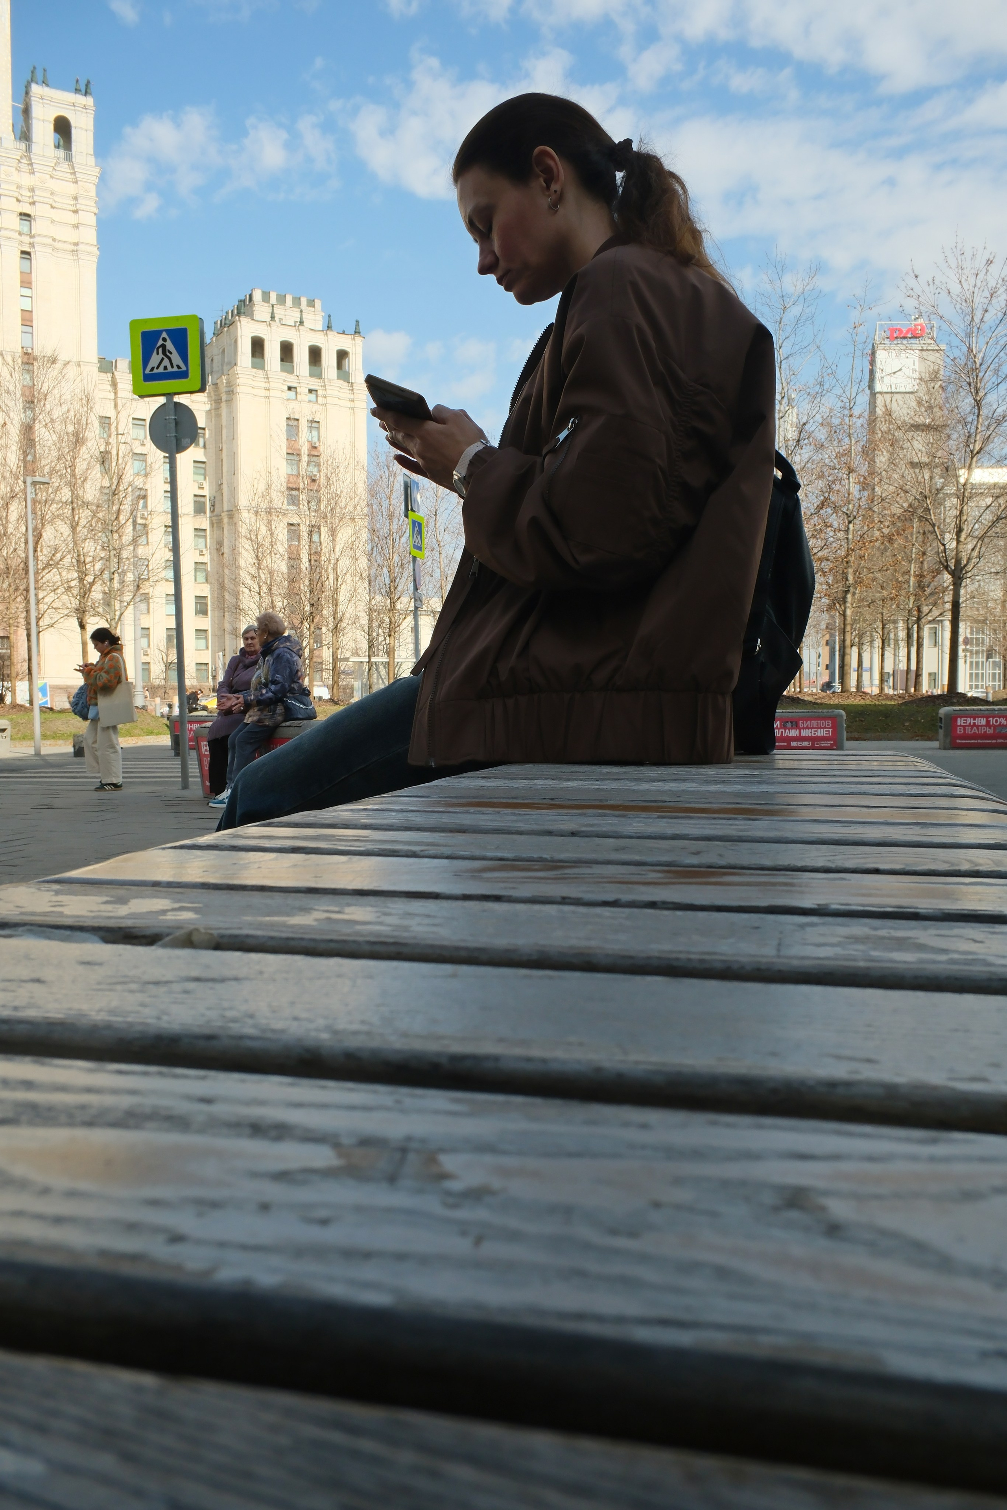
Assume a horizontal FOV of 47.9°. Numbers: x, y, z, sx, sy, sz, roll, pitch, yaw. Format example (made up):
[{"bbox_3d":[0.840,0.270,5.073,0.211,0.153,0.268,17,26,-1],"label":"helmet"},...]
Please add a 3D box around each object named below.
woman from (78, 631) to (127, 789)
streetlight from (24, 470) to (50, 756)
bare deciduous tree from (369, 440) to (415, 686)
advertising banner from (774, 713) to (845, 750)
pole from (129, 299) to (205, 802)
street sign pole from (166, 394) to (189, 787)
[{"bbox_3d":[-3.886,-0.447,11.000,0.500,1.580,0.500,-1,3,-17],"label":"woman"},{"bbox_3d":[-8.296,-2.460,20.100,0.420,4.950,0.170,-1,3,-16],"label":"streetlight"},{"bbox_3d":[-3.564,-5.832,36.000,1.800,8.100,1.800,-1,2,0],"label":"bare deciduous tree"},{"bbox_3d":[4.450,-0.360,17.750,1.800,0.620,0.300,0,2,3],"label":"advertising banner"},{"bbox_3d":[-3.145,-1.918,10.870,0.720,4.520,0.200,-1,3,14],"label":"pole"},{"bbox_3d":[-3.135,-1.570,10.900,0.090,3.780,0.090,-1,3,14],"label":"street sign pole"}]

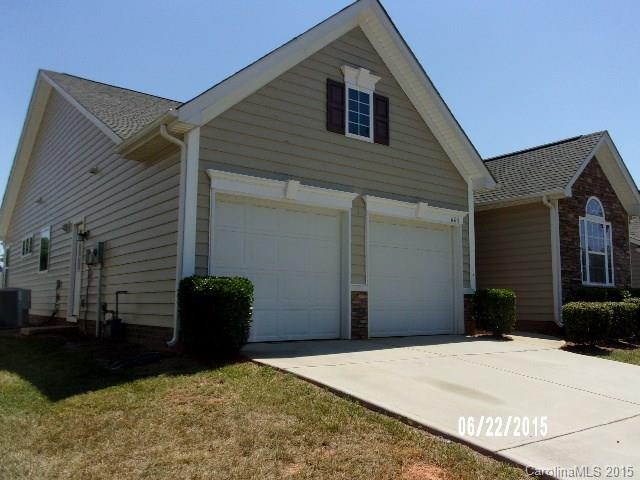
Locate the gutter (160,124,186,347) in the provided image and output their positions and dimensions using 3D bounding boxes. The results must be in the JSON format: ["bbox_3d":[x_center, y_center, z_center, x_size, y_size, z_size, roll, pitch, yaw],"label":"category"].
[{"bbox_3d":[-2.019,-0.095,6.917,0.353,2.929,0.101,5,-8,-35],"label":"gutter"}]

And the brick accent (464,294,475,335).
[{"bbox_3d":[2.944,1.460,10.249,0.359,0.788,0.162,5,-8,-35],"label":"brick accent"}]

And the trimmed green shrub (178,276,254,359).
[{"bbox_3d":[-1.295,0.946,6.568,0.768,0.980,0.778,5,-8,-35],"label":"trimmed green shrub"}]

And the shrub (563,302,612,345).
[{"bbox_3d":[5.361,1.639,10.413,0.747,0.788,0.747,5,-8,-35],"label":"shrub"}]

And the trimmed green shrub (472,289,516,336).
[{"bbox_3d":[3.545,1.448,10.518,0.707,0.949,0.707,5,-8,-35],"label":"trimmed green shrub"}]

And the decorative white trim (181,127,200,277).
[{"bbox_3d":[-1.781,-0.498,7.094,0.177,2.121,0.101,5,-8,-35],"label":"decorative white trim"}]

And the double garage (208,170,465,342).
[{"bbox_3d":[0.610,0.446,8.758,5.424,2.424,0.333,5,-8,-35],"label":"double garage"}]

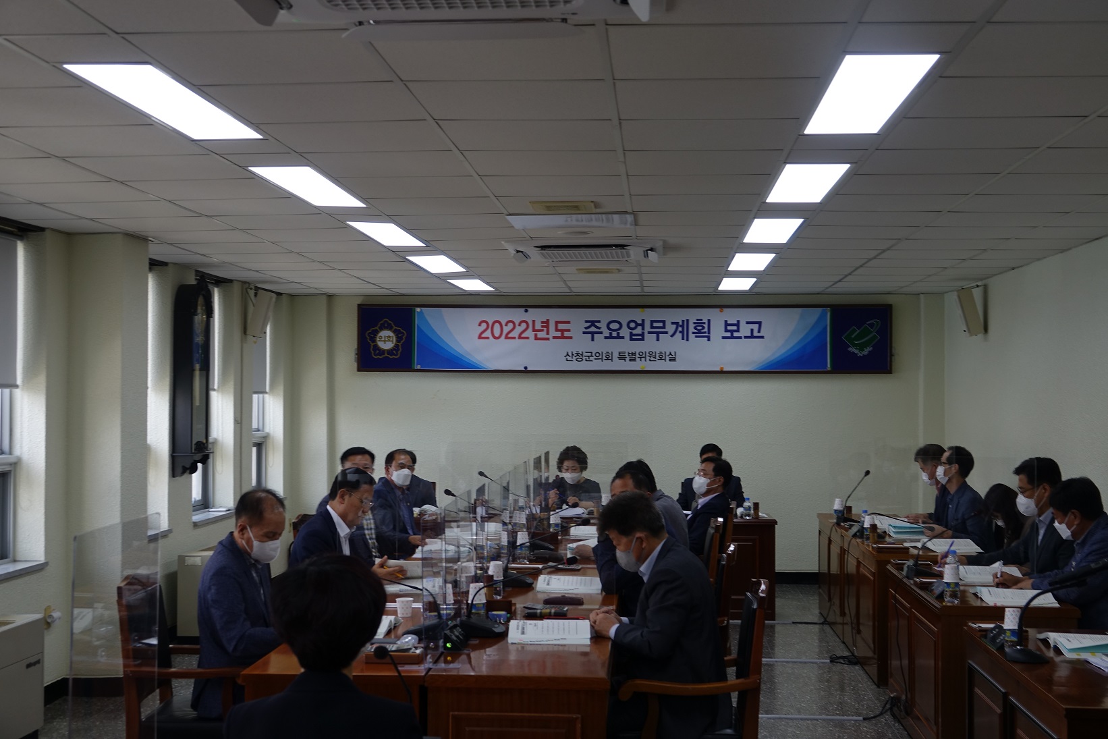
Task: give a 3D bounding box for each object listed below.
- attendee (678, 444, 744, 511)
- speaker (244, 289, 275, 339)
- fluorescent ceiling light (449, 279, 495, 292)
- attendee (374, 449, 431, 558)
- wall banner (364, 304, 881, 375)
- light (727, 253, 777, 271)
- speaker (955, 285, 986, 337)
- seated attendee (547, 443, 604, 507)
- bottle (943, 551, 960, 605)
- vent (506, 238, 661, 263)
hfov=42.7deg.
[{"bbox_3d":[1.248,1.236,11.316,0.530,1.281,0.740,0,-1,6],"label":"attendee"},{"bbox_3d":[-2.379,-0.444,11.600,0.130,0.360,0.210,14,0,4],"label":"speaker"},{"bbox_3d":[-0.675,-0.718,11.819,0.290,0.070,1.180,0,-1,4],"label":"fluorescent ceiling light"},{"bbox_3d":[-0.953,1.147,8.523,0.740,1.330,0.520,-1,-1,36],"label":"attendee"},{"bbox_3d":[0.604,-0.277,12.721,4.800,0.620,0.050,0,-1,4],"label":"wall banner"},{"bbox_3d":[1.351,-0.751,9.703,0.290,0.070,1.200,0,-1,4],"label":"light"},{"bbox_3d":[3.148,-0.430,10.807,0.130,0.360,0.210,-14,-2,4],"label":"speaker"},{"bbox_3d":[0.167,1.242,11.347,0.500,1.262,0.720,0,-1,3],"label":"seated attendee"},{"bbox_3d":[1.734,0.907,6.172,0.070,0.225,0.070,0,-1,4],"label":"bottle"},{"bbox_3d":[0.200,-0.716,8.855,0.950,0.085,0.950,0,-1,4],"label":"vent"}]

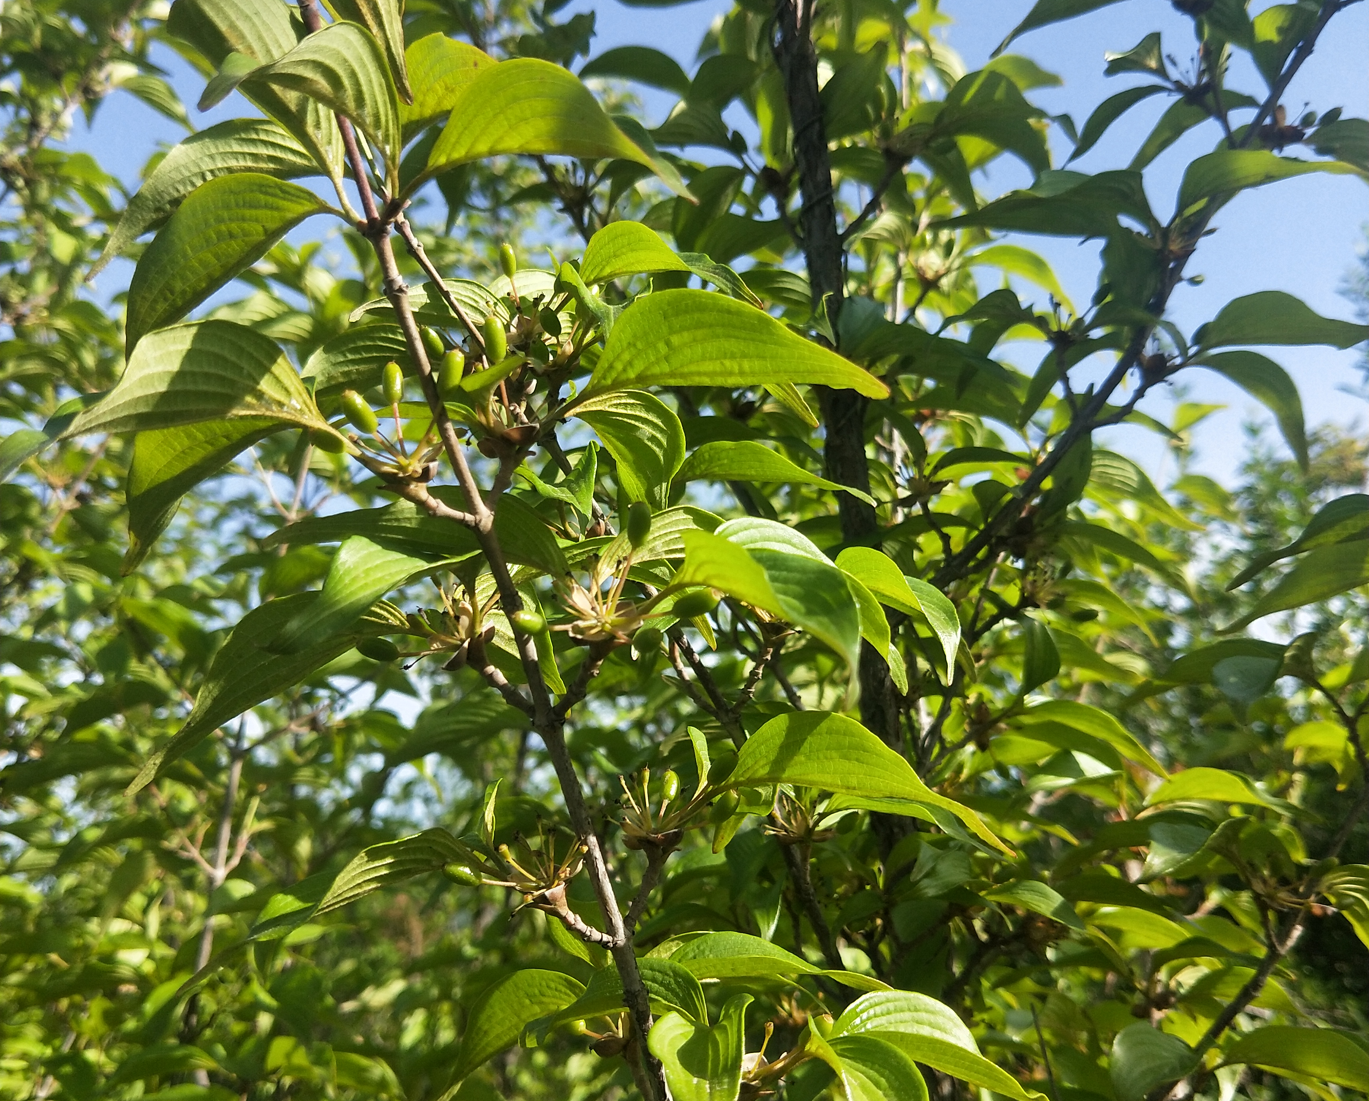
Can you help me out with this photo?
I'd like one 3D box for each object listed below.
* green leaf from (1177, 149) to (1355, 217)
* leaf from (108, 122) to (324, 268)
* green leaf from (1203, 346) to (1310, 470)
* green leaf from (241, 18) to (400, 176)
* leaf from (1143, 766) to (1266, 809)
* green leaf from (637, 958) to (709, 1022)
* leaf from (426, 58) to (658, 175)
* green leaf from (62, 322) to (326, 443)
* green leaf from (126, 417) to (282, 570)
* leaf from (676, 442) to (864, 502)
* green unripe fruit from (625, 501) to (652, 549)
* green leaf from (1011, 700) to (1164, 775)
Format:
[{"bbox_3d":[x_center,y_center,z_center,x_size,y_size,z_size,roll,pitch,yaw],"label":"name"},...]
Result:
[{"bbox_3d":[0.264,-0.168,0.600,0.077,0.023,0.031,-6,-11,-6],"label":"green leaf"},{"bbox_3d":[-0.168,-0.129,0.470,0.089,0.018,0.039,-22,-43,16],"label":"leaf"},{"bbox_3d":[0.297,-0.074,0.690,0.074,0.028,0.028,37,-12,-12],"label":"green leaf"},{"bbox_3d":[-0.107,-0.134,0.390,0.036,0.032,0.052,9,-14,47],"label":"green leaf"},{"bbox_3d":[0.251,0.115,0.630,0.063,0.016,0.028,12,11,-6],"label":"leaf"},{"bbox_3d":[-0.006,0.153,0.460,0.033,0.022,0.024,25,-6,-6],"label":"green leaf"},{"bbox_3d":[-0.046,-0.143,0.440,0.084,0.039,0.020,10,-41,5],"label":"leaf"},{"bbox_3d":[-0.158,-0.056,0.430,0.081,0.037,0.027,-1,6,-8],"label":"green leaf"},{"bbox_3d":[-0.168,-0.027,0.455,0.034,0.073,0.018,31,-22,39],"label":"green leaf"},{"bbox_3d":[0.031,-0.028,0.470,0.067,0.014,0.034,10,6,9],"label":"leaf"},{"bbox_3d":[-0.014,-0.008,0.400,0.007,0.014,0.007,7,-6,0],"label":"green unripe fruit"},{"bbox_3d":[0.193,0.089,0.630,0.076,0.020,0.034,21,21,8],"label":"green leaf"}]

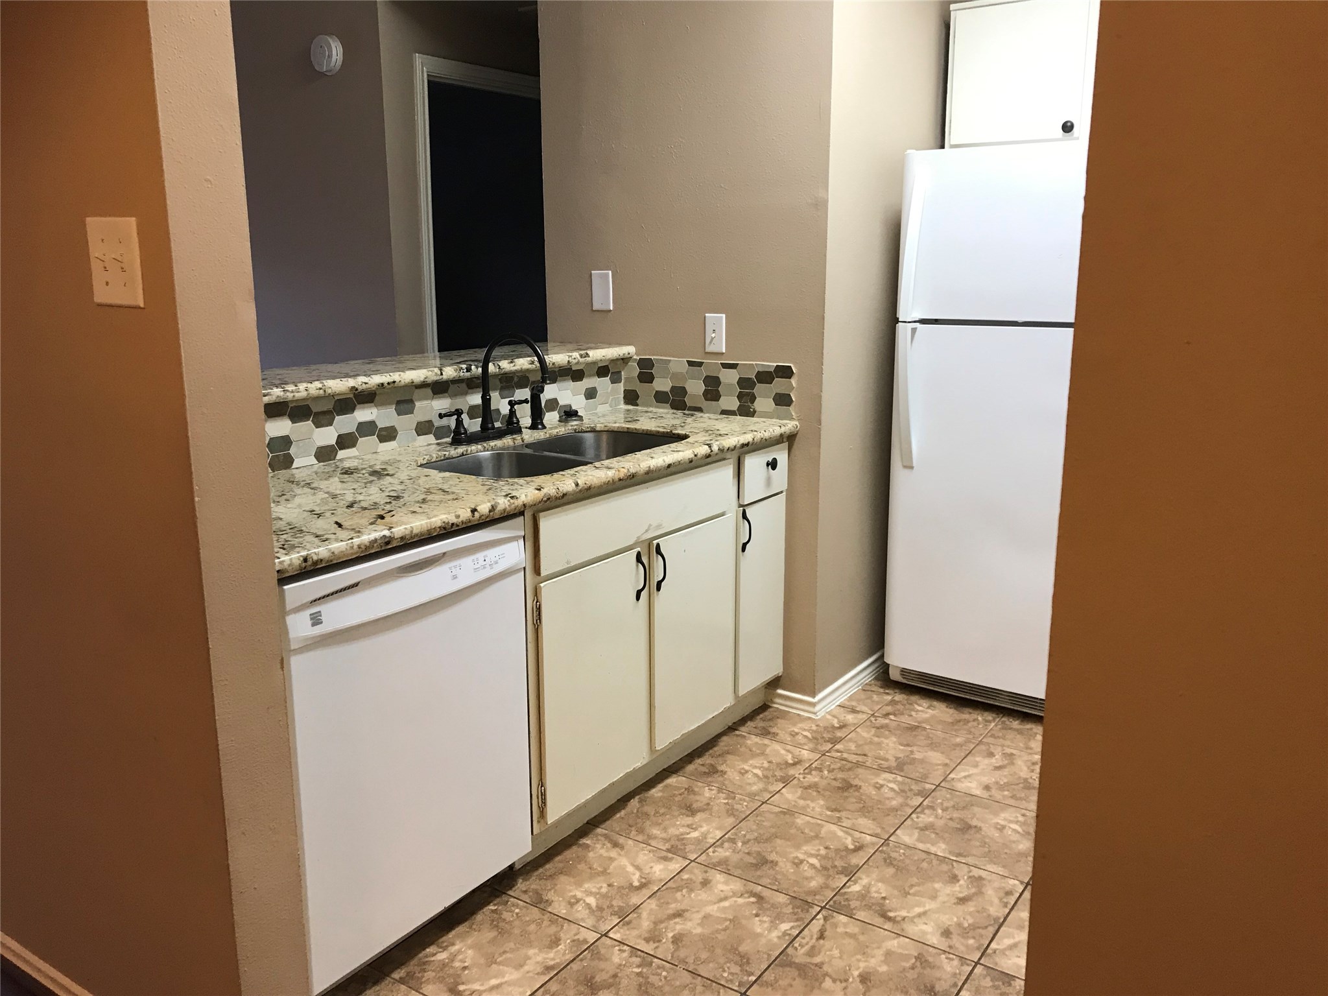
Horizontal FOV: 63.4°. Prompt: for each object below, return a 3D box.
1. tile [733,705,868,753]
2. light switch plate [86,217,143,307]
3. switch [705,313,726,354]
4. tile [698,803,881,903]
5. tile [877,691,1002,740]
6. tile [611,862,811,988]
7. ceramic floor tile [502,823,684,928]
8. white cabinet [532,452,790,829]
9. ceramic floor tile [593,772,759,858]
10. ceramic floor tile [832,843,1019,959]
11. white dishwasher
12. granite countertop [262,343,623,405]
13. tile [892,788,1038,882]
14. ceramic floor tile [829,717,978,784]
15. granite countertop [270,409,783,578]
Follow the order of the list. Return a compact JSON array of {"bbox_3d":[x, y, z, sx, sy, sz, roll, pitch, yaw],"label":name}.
[{"bbox_3d":[0.409,0.680,3.258,0.334,0.010,0.334,8,14,34],"label":"tile"},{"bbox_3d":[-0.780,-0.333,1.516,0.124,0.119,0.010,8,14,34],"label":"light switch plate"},{"bbox_3d":[0.153,-0.497,3.254,0.070,0.114,0.013,8,14,34],"label":"switch"},{"bbox_3d":[0.305,0.834,2.524,0.334,0.010,0.334,8,14,34],"label":"tile"},{"bbox_3d":[0.871,0.663,3.332,0.332,0.010,0.332,8,14,34],"label":"tile"},{"bbox_3d":[0.114,0.892,2.250,0.334,0.010,0.334,8,14,34],"label":"tile"},{"bbox_3d":[-0.166,0.854,2.438,0.334,0.010,0.334,8,14,34],"label":"ceramic floor tile"},{"bbox_3d":[-0.207,0.282,2.971,0.606,0.811,1.142,8,14,34],"label":"white cabinet"},{"bbox_3d":[0.024,0.795,2.710,0.332,0.010,0.332,8,14,34],"label":"ceramic floor tile"},{"bbox_3d":[0.575,0.871,2.336,0.332,0.010,0.332,8,14,34],"label":"ceramic floor tile"},{"bbox_3d":[-0.705,0.454,2.246,0.610,0.816,0.595,8,14,34],"label":"white dishwasher"},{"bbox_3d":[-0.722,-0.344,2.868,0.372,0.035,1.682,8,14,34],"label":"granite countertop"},{"bbox_3d":[0.777,0.814,2.609,0.334,0.010,0.334,8,14,34],"label":"tile"},{"bbox_3d":[0.681,0.720,3.062,0.332,0.010,0.332,8,14,34],"label":"ceramic floor tile"},{"bbox_3d":[-0.390,-0.083,2.594,0.651,0.045,1.837,8,14,34],"label":"granite countertop"}]

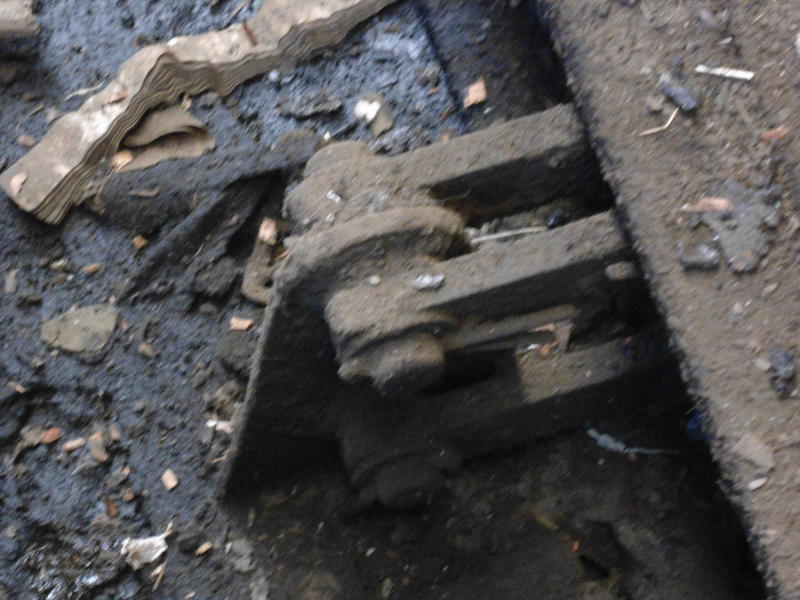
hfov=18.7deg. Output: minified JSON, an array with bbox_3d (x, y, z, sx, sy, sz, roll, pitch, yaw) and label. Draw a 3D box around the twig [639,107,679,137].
[{"bbox_3d":[0.213,-0.143,1.967,0.044,0.005,0.009,-37,59,-23],"label":"twig"}]

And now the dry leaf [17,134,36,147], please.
[{"bbox_3d":[-0.269,-0.115,1.740,0.017,0.004,0.006,26,65,27],"label":"dry leaf"}]

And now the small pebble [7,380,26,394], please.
[{"bbox_3d":[-0.330,0.075,2.087,0.018,0.006,0.009,25,54,19],"label":"small pebble"}]

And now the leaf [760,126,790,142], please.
[{"bbox_3d":[0.303,-0.133,1.954,0.024,0.005,0.009,-15,53,-8],"label":"leaf"}]

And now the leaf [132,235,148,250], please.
[{"bbox_3d":[-0.179,-0.041,1.669,0.011,0.004,0.007,33,68,30],"label":"leaf"}]

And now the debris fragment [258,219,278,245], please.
[{"bbox_3d":[-0.116,-0.060,2.133,0.015,0.009,0.026,-10,51,-8],"label":"debris fragment"}]

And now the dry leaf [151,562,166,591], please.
[{"bbox_3d":[-0.153,0.171,1.516,0.006,0.004,0.021,8,58,18],"label":"dry leaf"}]

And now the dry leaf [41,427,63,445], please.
[{"bbox_3d":[-0.228,0.088,1.591,0.013,0.004,0.009,-37,56,-13],"label":"dry leaf"}]

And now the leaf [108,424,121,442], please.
[{"bbox_3d":[-0.187,0.086,1.583,0.005,0.004,0.013,-25,54,-5],"label":"leaf"}]

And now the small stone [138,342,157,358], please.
[{"bbox_3d":[-0.220,0.044,2.112,0.015,0.008,0.011,23,54,18],"label":"small stone"}]

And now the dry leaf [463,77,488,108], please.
[{"bbox_3d":[0.065,-0.178,2.080,0.015,0.006,0.035,3,52,6],"label":"dry leaf"}]

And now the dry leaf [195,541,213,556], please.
[{"bbox_3d":[-0.146,0.186,1.812,0.013,0.005,0.005,-36,58,-22],"label":"dry leaf"}]

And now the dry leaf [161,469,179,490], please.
[{"bbox_3d":[-0.148,0.114,1.555,0.008,0.004,0.013,-32,55,-10],"label":"dry leaf"}]

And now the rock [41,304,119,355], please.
[{"bbox_3d":[-0.256,0.023,1.937,0.060,0.020,0.042,0,52,4],"label":"rock"}]

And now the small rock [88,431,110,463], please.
[{"bbox_3d":[-0.233,0.114,1.871,0.010,0.009,0.028,-17,53,-9],"label":"small rock"}]

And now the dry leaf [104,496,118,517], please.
[{"bbox_3d":[-0.185,0.131,1.552,0.006,0.004,0.015,-21,54,-2],"label":"dry leaf"}]

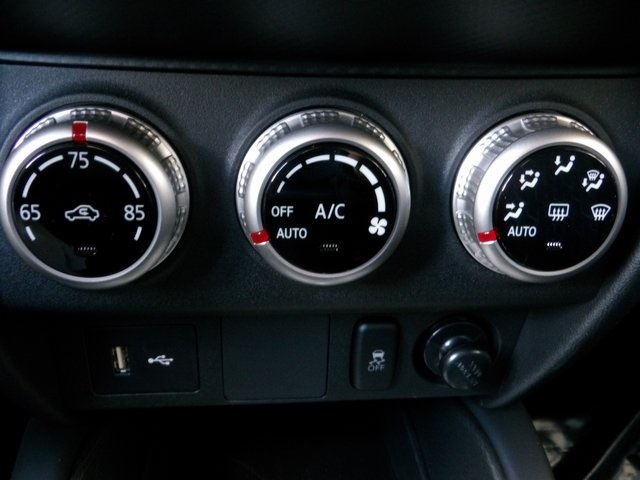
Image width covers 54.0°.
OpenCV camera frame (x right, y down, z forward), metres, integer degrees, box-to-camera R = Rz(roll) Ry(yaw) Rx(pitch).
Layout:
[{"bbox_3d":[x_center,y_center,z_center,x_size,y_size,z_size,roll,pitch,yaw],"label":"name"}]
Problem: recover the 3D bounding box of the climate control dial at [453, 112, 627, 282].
[{"bbox_3d":[0.077,-0.012,0.214,0.060,0.060,0.018,0,15,-6],"label":"climate control dial"}]

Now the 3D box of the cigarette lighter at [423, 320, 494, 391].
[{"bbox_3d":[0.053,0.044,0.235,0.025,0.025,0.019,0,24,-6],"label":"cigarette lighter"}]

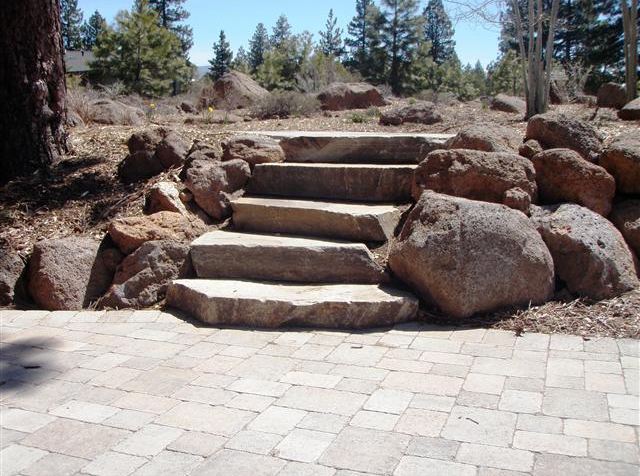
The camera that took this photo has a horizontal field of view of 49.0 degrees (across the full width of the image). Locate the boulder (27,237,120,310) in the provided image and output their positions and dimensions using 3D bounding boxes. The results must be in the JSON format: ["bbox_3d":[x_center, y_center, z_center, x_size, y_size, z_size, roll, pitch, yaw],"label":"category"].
[{"bbox_3d":[-1.421,0.193,4.050,0.496,0.380,0.420,-2,8,-19],"label":"boulder"}]

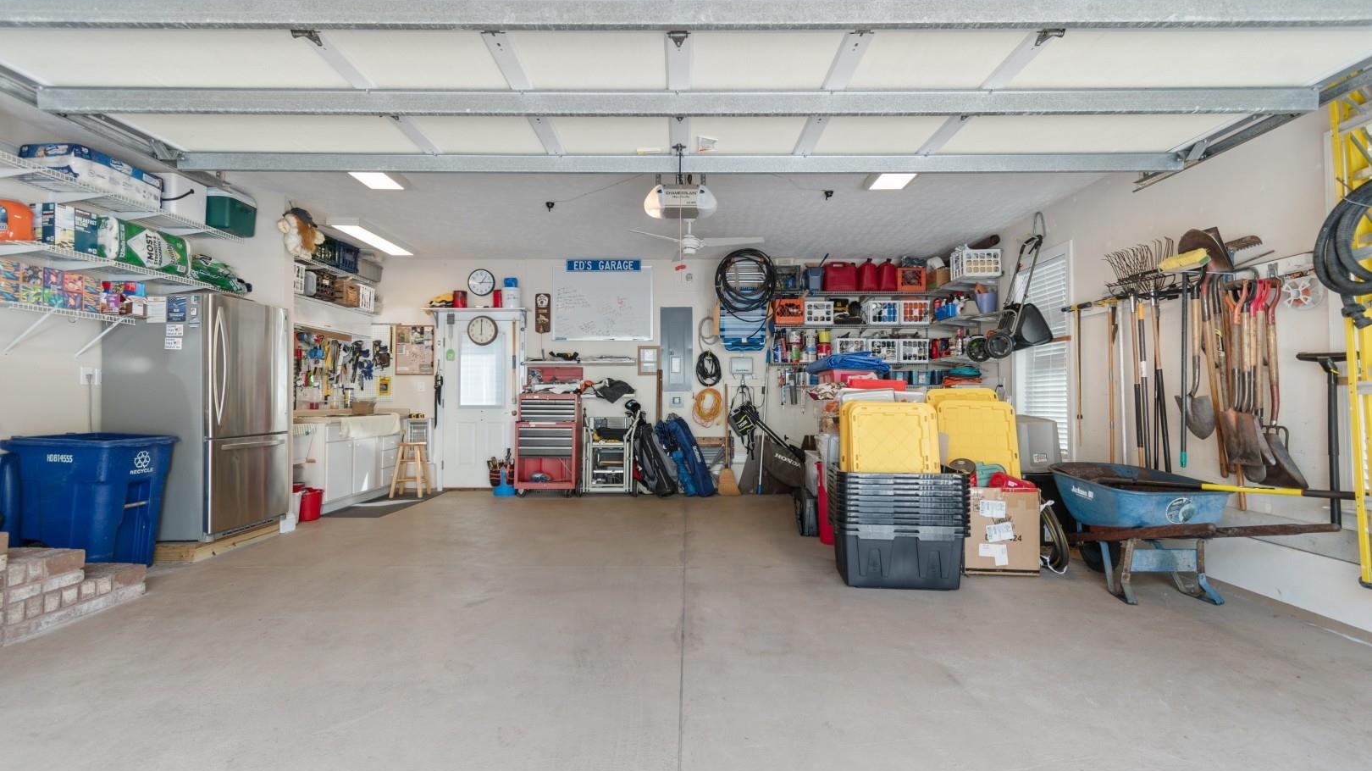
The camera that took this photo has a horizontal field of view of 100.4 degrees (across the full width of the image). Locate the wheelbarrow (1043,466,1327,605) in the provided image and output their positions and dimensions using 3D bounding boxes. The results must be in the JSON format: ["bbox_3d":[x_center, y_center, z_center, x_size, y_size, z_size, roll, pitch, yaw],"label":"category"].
[{"bbox_3d":[2.785,0.879,3.370,0.680,0.710,1.430,0,-1,0],"label":"wheelbarrow"}]

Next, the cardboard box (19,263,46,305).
[{"bbox_3d":[-4.068,-0.612,3.442,0.270,0.235,0.125,0,-1,0],"label":"cardboard box"}]

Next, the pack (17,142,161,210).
[{"bbox_3d":[-4.105,-1.433,3.985,0.360,0.225,0.620,0,-1,0],"label":"pack"}]

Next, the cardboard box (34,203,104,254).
[{"bbox_3d":[-4.015,-1.000,3.695,0.175,0.267,0.257,0,-1,0],"label":"cardboard box"}]

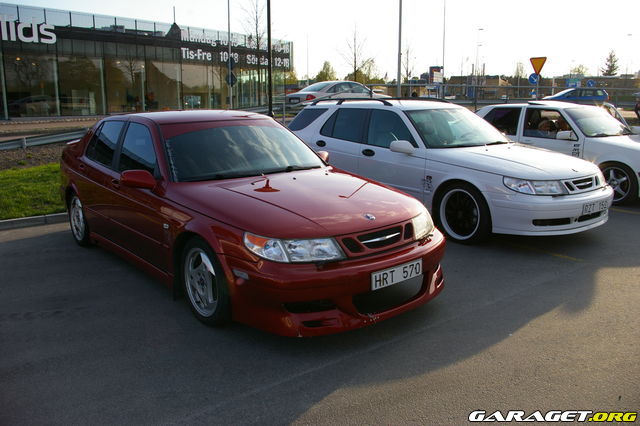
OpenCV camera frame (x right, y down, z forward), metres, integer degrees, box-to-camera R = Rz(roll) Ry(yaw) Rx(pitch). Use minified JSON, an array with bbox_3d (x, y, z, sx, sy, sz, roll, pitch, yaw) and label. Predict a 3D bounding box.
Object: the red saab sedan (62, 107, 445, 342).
[{"bbox_3d":[-1.050,-0.260,5.247,1.830,1.430,4.800,-11,16,-40],"label":"red saab sedan"}]

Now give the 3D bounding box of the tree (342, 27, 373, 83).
[{"bbox_3d":[2.430,-9.600,35.600,2.100,5.700,2.100,-1,13,0],"label":"tree"}]

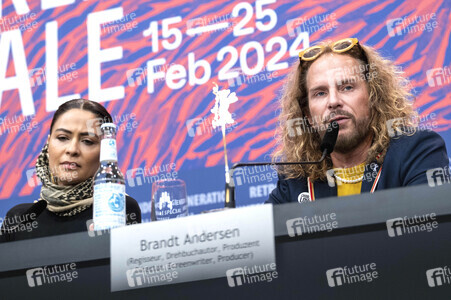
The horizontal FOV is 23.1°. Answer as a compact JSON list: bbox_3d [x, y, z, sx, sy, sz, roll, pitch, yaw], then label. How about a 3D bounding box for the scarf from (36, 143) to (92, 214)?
[{"bbox_3d":[-0.367,0.076,2.730,0.210,0.190,0.185,-4,-16,6],"label":"scarf"}]

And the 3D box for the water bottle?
[{"bbox_3d":[-0.220,0.063,2.090,0.061,0.231,0.061,-2,-15,-1],"label":"water bottle"}]

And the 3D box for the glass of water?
[{"bbox_3d":[-0.102,0.112,2.046,0.072,0.102,0.072,-2,-15,-1],"label":"glass of water"}]

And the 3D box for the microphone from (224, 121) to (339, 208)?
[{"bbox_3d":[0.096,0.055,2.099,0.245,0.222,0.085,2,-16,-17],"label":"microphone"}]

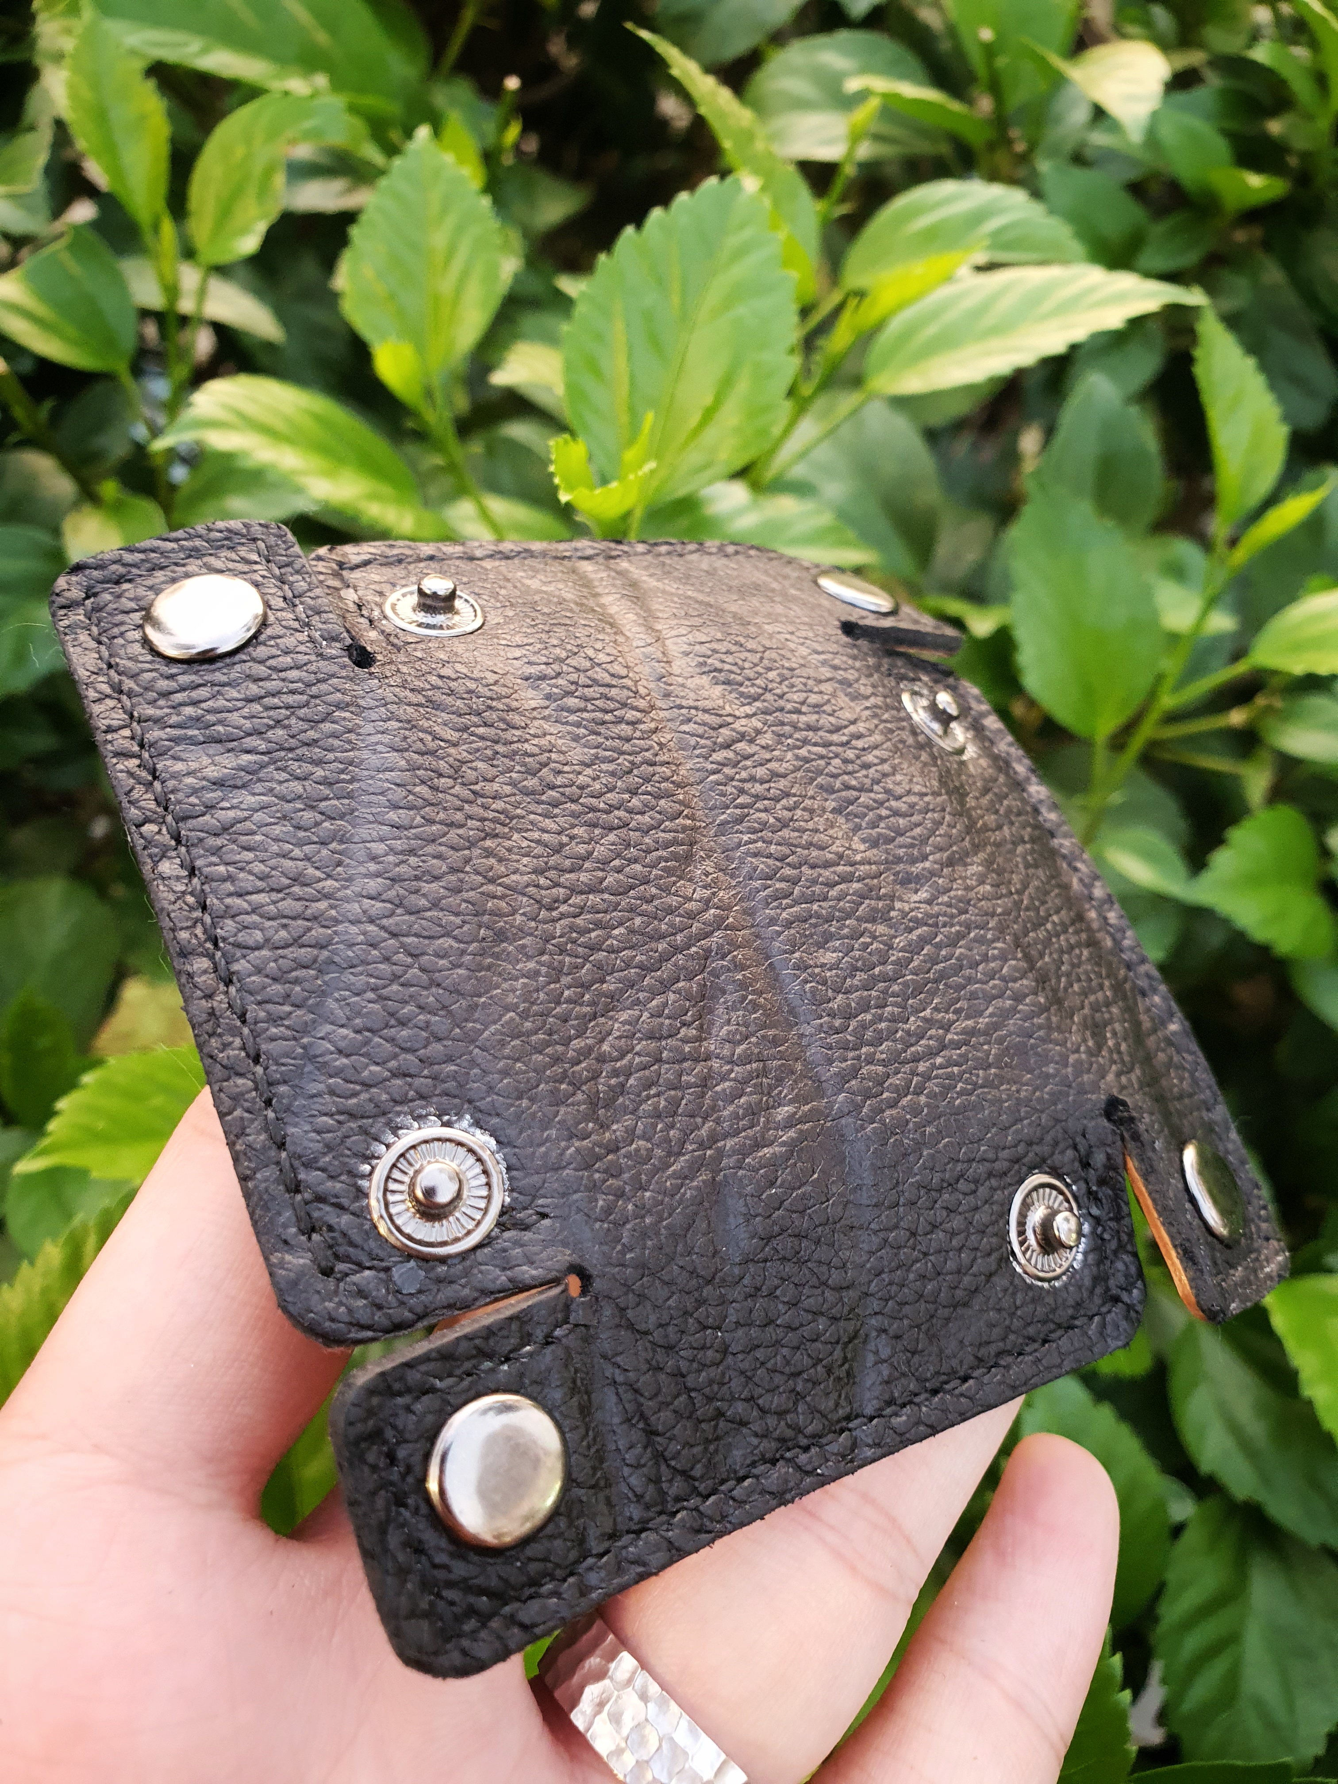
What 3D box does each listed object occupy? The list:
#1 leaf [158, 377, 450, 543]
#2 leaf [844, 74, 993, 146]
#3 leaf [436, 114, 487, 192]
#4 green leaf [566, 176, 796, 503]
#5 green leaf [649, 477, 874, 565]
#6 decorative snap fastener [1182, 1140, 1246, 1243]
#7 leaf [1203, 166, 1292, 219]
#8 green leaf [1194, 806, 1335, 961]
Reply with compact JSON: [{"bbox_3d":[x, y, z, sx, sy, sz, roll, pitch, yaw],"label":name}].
[{"bbox_3d":[-0.079,-0.094,0.290,0.066,0.016,0.034,7,43,-5],"label":"leaf"},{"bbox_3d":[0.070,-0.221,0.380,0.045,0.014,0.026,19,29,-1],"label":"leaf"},{"bbox_3d":[-0.047,-0.165,0.300,0.013,0.024,0.006,-3,-12,-13],"label":"leaf"},{"bbox_3d":[0.002,-0.111,0.270,0.045,0.014,0.064,13,69,8],"label":"green leaf"},{"bbox_3d":[0.020,-0.082,0.300,0.055,0.012,0.030,15,41,9],"label":"green leaf"},{"bbox_3d":[0.066,0.035,0.160,0.003,0.013,0.013,-31,-19,36],"label":"decorative snap fastener"},{"bbox_3d":[0.198,-0.240,0.460,0.031,0.009,0.018,10,41,7],"label":"leaf"},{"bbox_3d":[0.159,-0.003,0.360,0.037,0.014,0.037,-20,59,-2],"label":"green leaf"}]

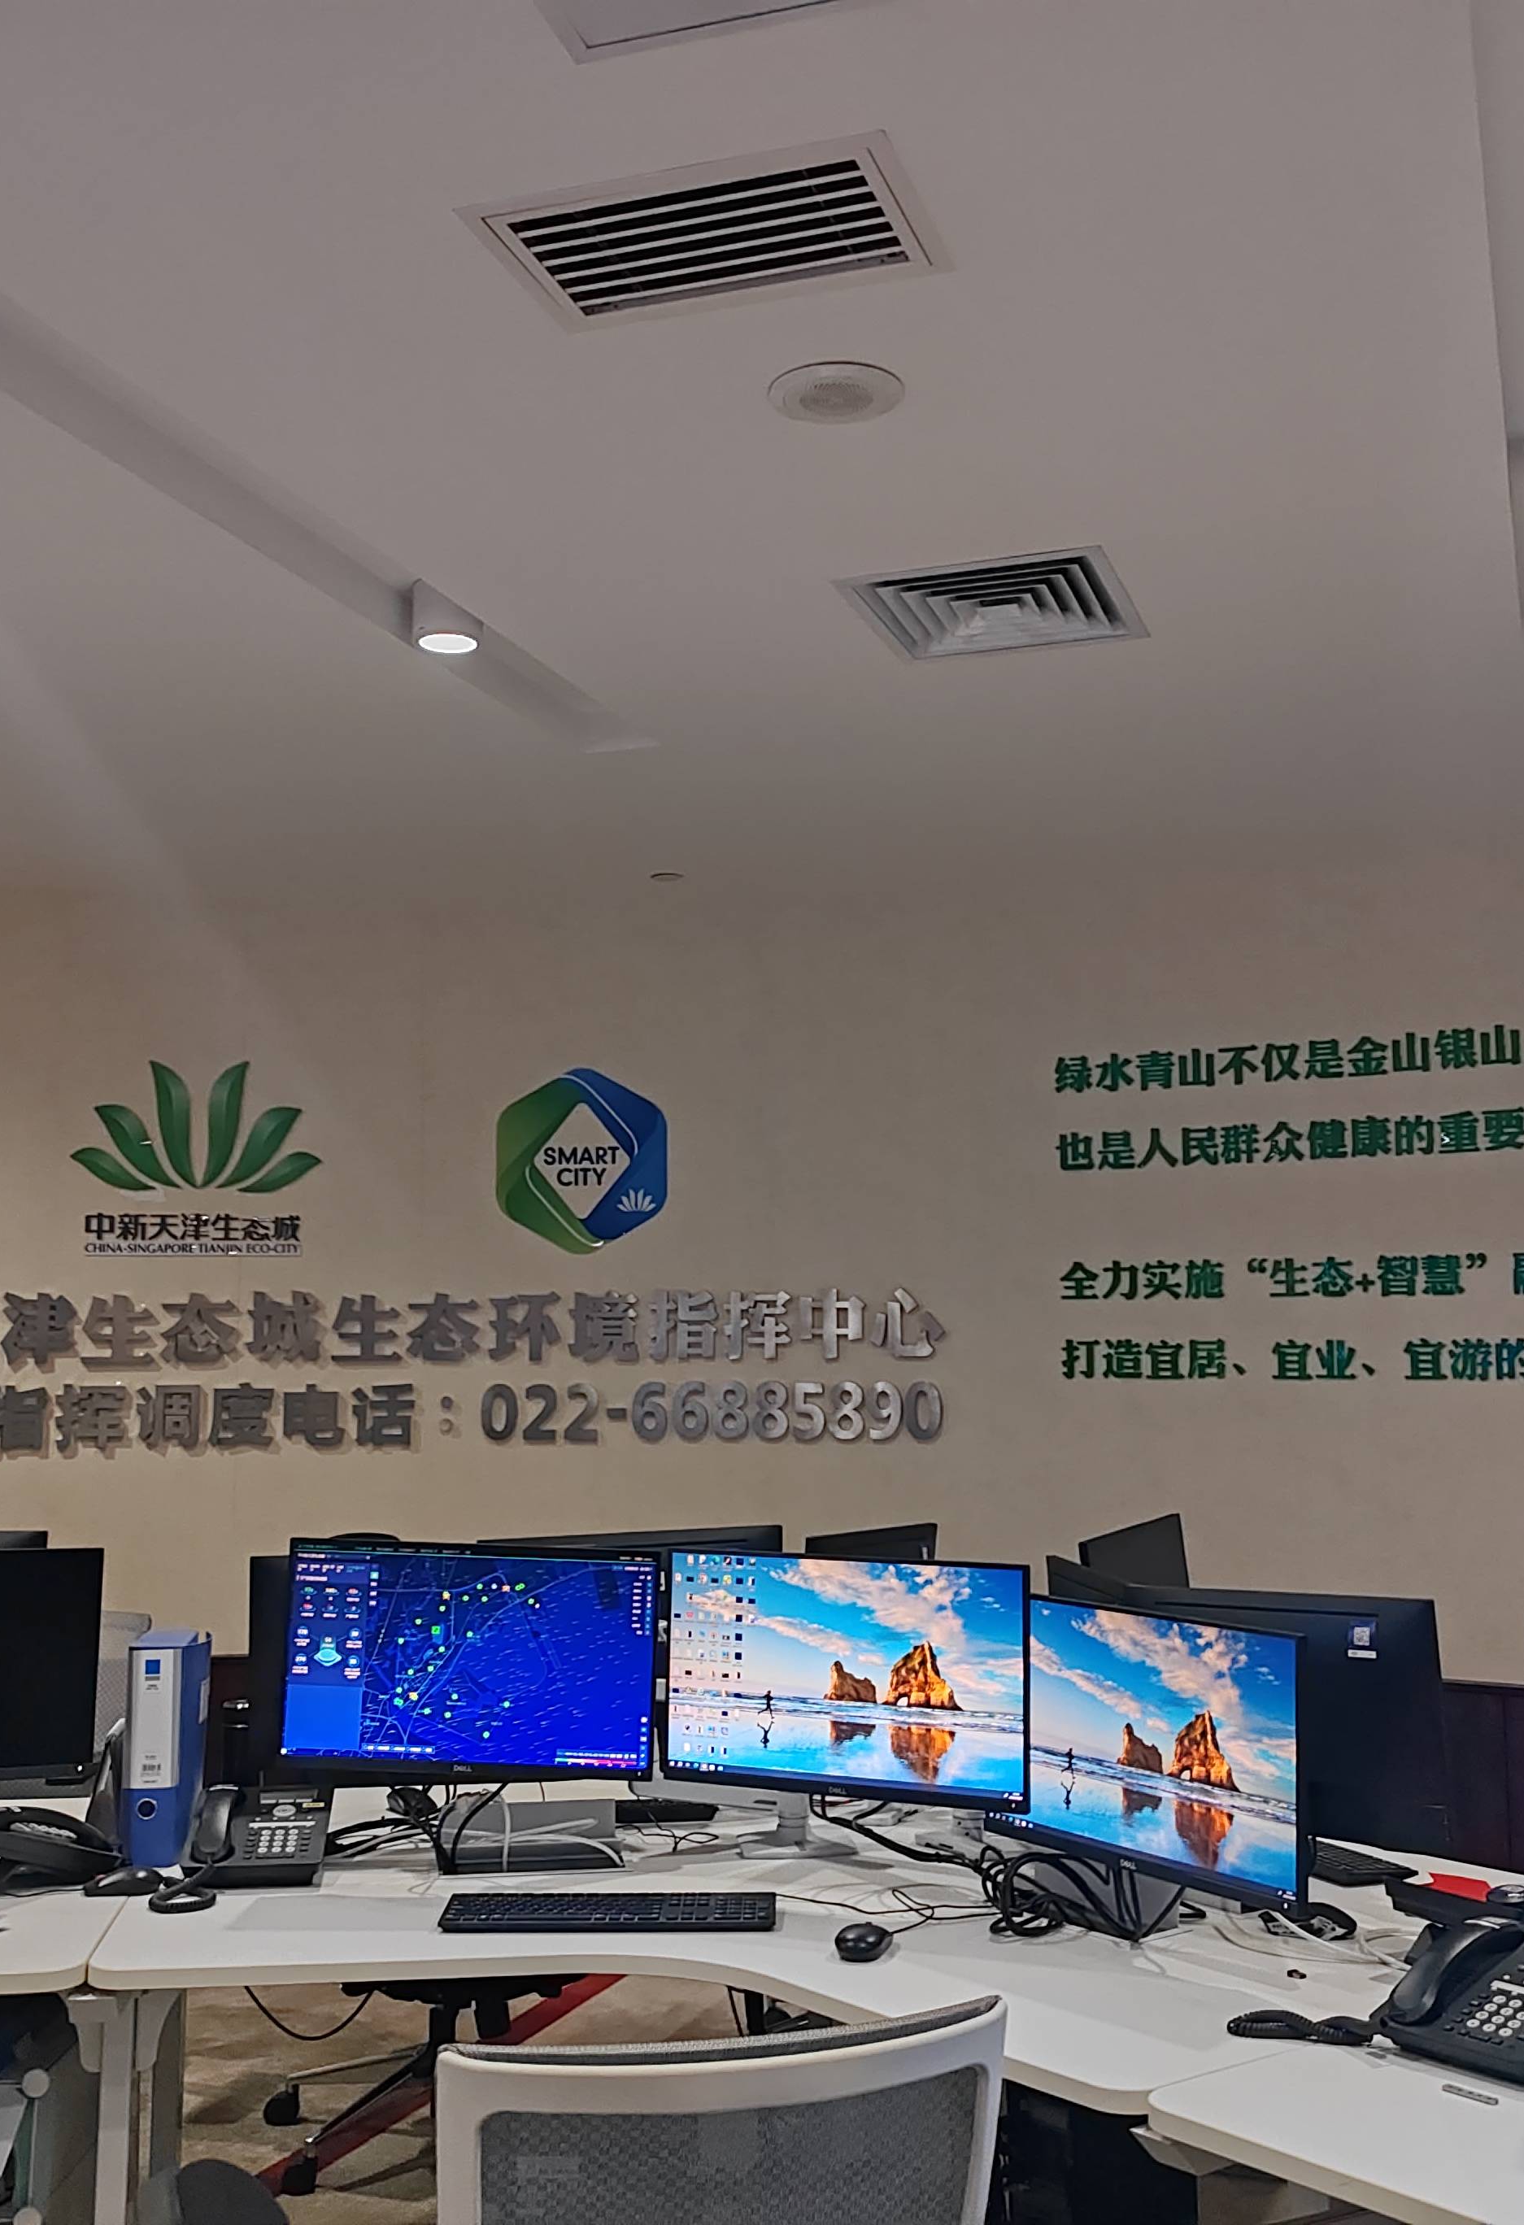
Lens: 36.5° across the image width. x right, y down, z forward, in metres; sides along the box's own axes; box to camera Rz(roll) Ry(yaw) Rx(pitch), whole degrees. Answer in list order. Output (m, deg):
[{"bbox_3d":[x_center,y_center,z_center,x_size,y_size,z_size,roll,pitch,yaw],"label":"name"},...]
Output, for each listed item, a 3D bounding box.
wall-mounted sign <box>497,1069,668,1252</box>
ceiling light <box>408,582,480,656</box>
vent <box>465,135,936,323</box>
[{"bbox_3d":[-0.530,0.144,6.846,0.507,0.550,0.030,-1,-6,3],"label":"wall-mounted sign"},{"bbox_3d":[-0.596,-0.945,4.413,0.130,0.110,0.130,0,-6,0],"label":"ceiling light"},{"bbox_3d":[-0.060,-1.079,2.866,0.535,0.040,0.347,-2,-7,19],"label":"vent"}]

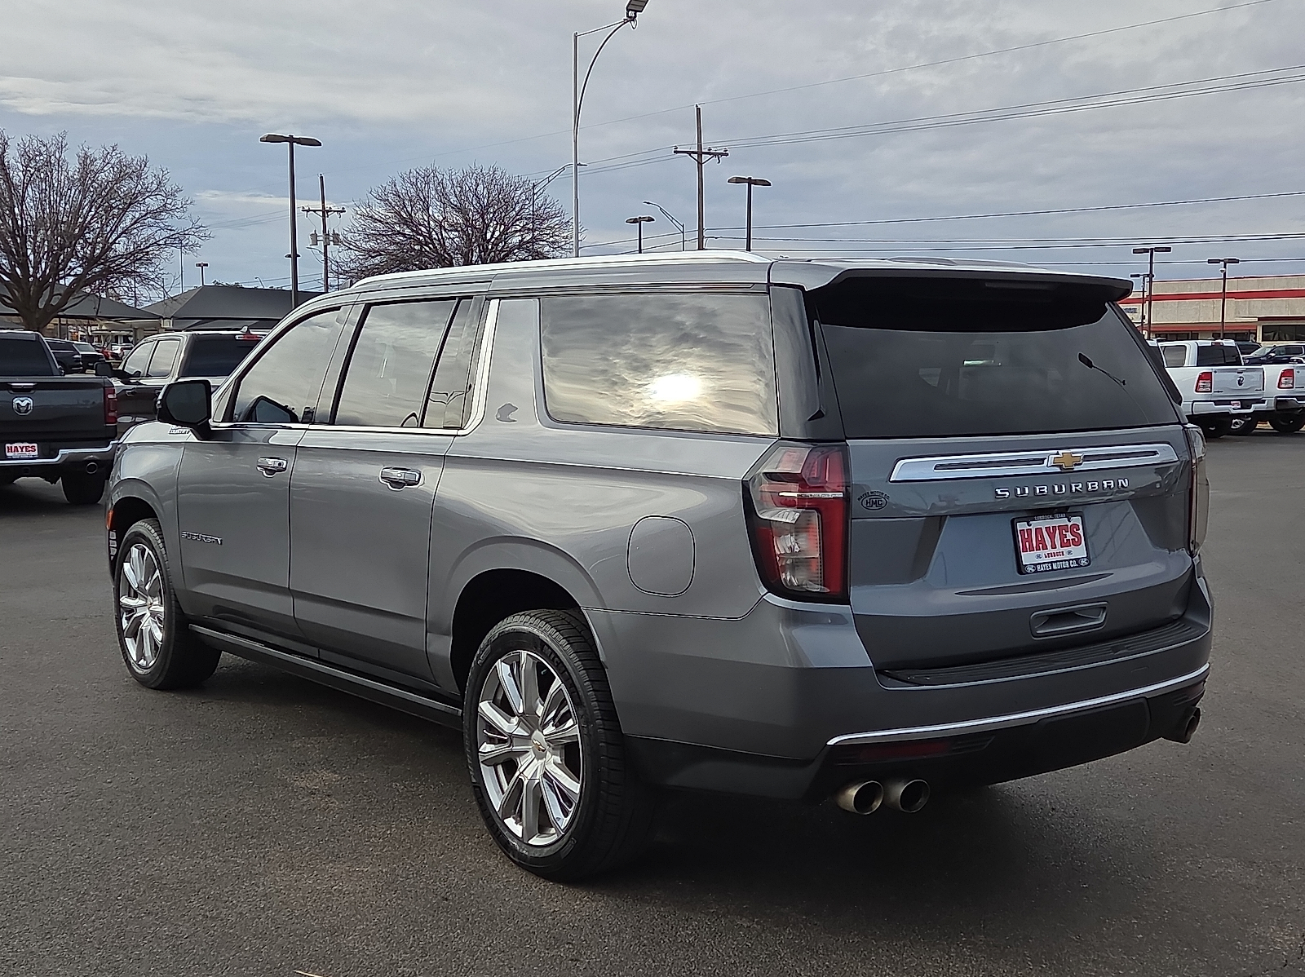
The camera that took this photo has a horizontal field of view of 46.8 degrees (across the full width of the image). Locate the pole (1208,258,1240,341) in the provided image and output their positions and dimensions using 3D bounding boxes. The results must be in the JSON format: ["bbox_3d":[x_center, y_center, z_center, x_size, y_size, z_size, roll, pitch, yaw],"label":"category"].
[{"bbox_3d":[30.423,-8.562,80.295,1.650,7.350,0.420,2,5,21],"label":"pole"}]

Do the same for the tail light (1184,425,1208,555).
[{"bbox_3d":[1.715,-0.004,4.834,0.235,0.425,0.200,-4,6,-38],"label":"tail light"}]

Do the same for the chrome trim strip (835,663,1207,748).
[{"bbox_3d":[1.134,0.597,4.235,1.690,0.060,0.140,-4,6,-38],"label":"chrome trim strip"}]

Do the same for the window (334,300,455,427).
[{"bbox_3d":[-0.930,-0.449,5.401,0.050,0.470,0.710,15,-5,-38],"label":"window"}]

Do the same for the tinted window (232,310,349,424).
[{"bbox_3d":[-1.477,-0.489,6.094,0.050,0.460,0.830,17,-6,-38],"label":"tinted window"}]

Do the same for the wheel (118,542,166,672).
[{"bbox_3d":[-2.402,0.579,7.367,0.220,0.610,0.610,-4,6,-38],"label":"wheel"}]

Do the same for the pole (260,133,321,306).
[{"bbox_3d":[-9.454,-5.463,39.807,1.630,7.660,0.320,-2,5,-21],"label":"pole"}]

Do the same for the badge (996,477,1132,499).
[{"bbox_3d":[1.152,-0.003,4.214,0.610,0.036,0.015,-4,1,-38],"label":"badge"}]

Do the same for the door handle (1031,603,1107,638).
[{"bbox_3d":[1.159,0.365,4.243,0.325,0.085,0.050,-4,6,-38],"label":"door handle"}]

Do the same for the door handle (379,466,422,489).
[{"bbox_3d":[-0.861,-0.036,5.158,0.055,0.080,0.250,-4,6,-38],"label":"door handle"}]

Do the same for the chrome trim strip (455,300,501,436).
[{"bbox_3d":[-0.554,-0.397,4.909,0.040,0.460,0.130,17,-6,-38],"label":"chrome trim strip"}]

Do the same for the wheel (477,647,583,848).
[{"bbox_3d":[-0.308,0.786,4.652,0.200,0.595,0.595,-4,6,-38],"label":"wheel"}]

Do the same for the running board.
[{"bbox_3d":[-1.317,0.706,6.018,0.170,0.090,2.420,-4,5,-38],"label":"running board"}]

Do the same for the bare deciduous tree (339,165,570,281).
[{"bbox_3d":[-6.183,-6.318,48.321,7.500,8.000,7.300,-1,5,-7],"label":"bare deciduous tree"}]

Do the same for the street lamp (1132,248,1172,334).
[{"bbox_3d":[22.692,-7.486,68.783,1.750,7.050,0.420,2,5,23],"label":"street lamp"}]

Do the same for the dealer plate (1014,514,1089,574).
[{"bbox_3d":[1.122,0.152,4.214,0.315,0.160,0.020,-4,-4,-38],"label":"dealer plate"}]

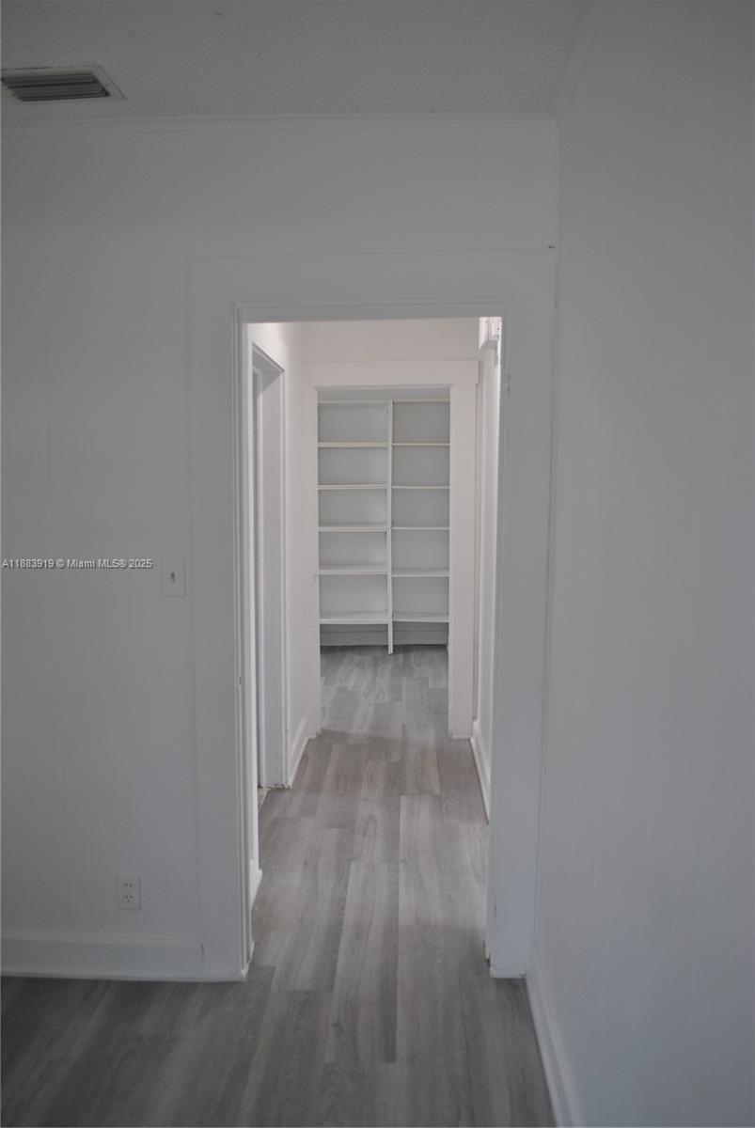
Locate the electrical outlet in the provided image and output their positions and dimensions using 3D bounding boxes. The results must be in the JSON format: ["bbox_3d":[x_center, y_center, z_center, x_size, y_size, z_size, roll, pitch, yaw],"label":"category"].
[{"bbox_3d":[-0.754,0.992,2.567,0.070,0.115,0.012,0,6,2],"label":"electrical outlet"}]

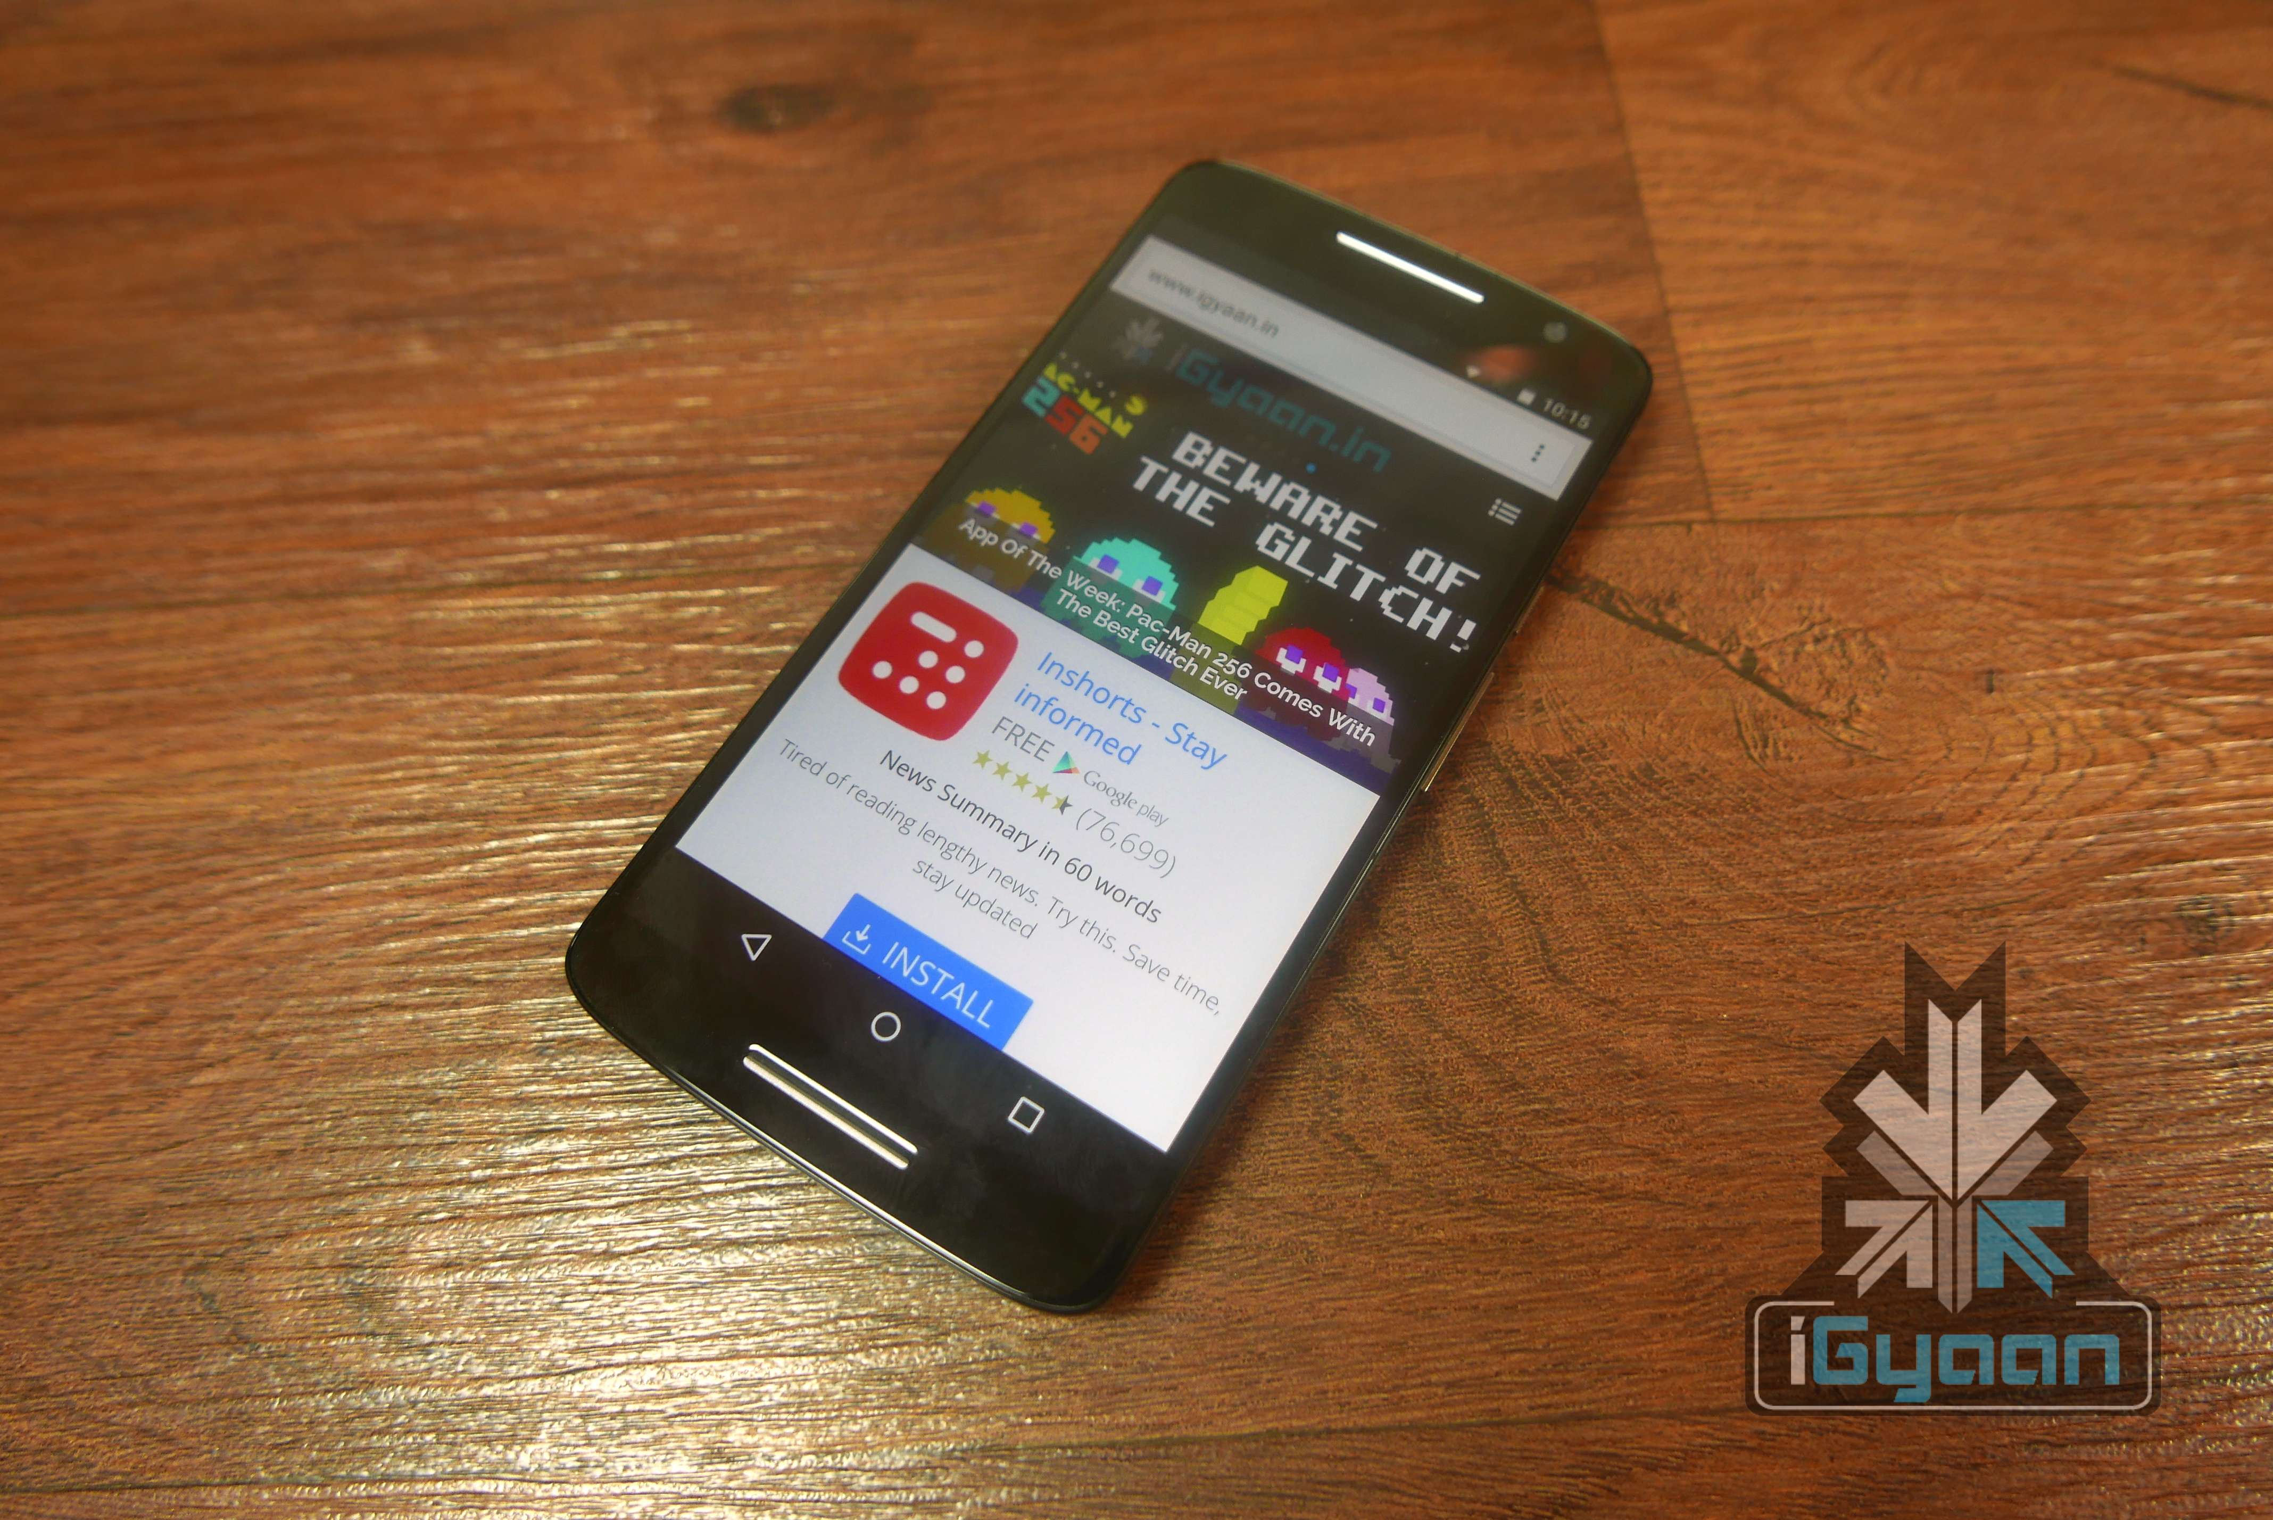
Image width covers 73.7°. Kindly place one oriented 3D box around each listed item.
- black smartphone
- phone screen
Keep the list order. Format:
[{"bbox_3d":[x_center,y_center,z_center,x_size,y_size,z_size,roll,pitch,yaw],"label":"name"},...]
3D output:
[{"bbox_3d":[0.002,-0.012,0.194,0.075,0.011,0.148,29,70,13],"label":"black smartphone"},{"bbox_3d":[0.004,-0.017,0.192,0.069,0.002,0.113,29,70,13],"label":"phone screen"}]

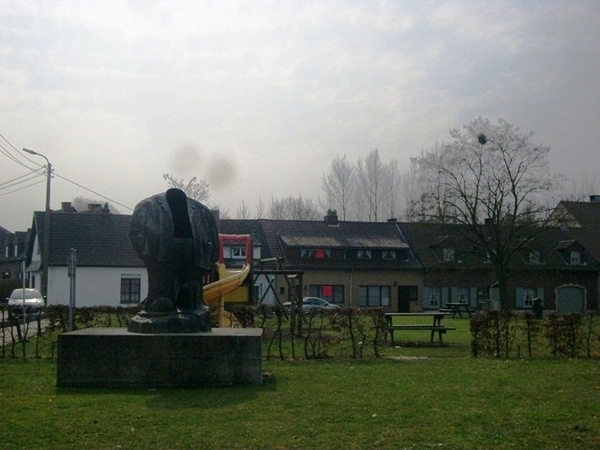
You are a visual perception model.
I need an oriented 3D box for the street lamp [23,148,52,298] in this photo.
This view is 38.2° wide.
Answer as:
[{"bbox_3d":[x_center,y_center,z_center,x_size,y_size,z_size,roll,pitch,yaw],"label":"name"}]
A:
[{"bbox_3d":[-13.646,0.362,44.800,1.500,8.700,0.350,2,-4,-20],"label":"street lamp"}]

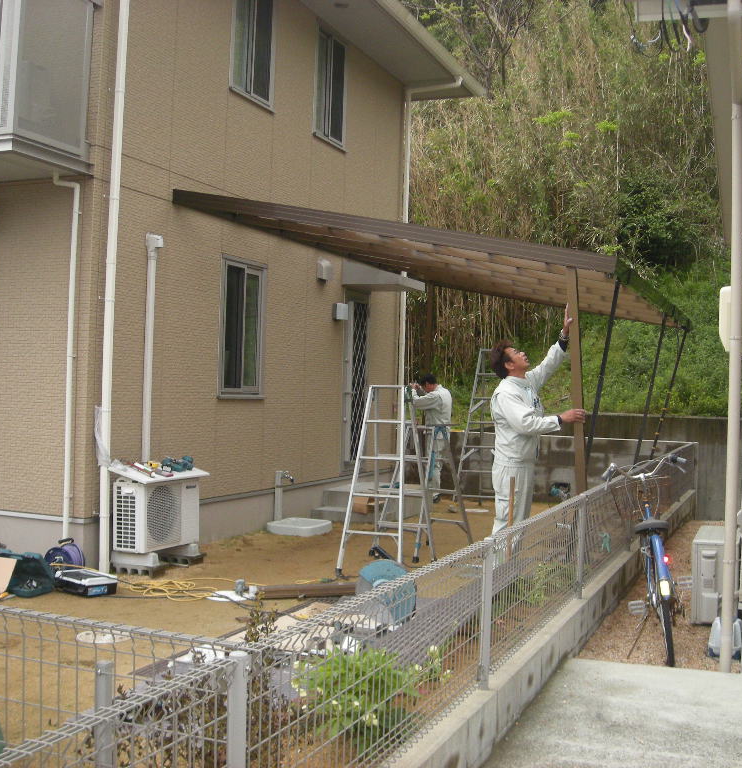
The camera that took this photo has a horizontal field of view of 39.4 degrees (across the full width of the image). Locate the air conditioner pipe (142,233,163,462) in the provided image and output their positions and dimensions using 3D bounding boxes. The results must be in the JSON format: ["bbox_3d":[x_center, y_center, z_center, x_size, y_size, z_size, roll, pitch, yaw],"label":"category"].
[{"bbox_3d":[-1.829,-0.220,8.681,0.090,2.100,0.110,1,-1,23],"label":"air conditioner pipe"}]

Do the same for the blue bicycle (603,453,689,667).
[{"bbox_3d":[1.670,1.001,6.097,0.550,1.040,1.780,-6,-2,11],"label":"blue bicycle"}]

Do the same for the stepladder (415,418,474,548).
[{"bbox_3d":[0.473,0.918,8.991,0.500,1.110,0.760,1,-1,32],"label":"stepladder"}]

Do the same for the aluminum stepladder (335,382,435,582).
[{"bbox_3d":[0.123,0.743,8.042,0.530,1.420,0.880,1,-1,21],"label":"aluminum stepladder"}]

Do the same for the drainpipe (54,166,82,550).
[{"bbox_3d":[-2.328,-0.123,7.938,0.160,3.000,0.150,1,-1,23],"label":"drainpipe"}]

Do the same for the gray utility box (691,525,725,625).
[{"bbox_3d":[2.404,1.322,7.120,0.290,0.540,0.800,1,-1,22],"label":"gray utility box"}]

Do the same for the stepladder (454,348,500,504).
[{"bbox_3d":[1.404,0.560,12.095,0.620,1.950,1.250,2,-1,19],"label":"stepladder"}]

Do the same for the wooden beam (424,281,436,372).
[{"bbox_3d":[0.750,0.071,13.784,0.090,2.850,0.090,1,-1,22],"label":"wooden beam"}]

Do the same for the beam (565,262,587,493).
[{"bbox_3d":[1.550,0.313,7.687,0.070,2.330,0.070,-2,-1,22],"label":"beam"}]

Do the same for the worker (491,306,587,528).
[{"bbox_3d":[1.247,0.438,7.796,0.680,2.050,0.500,2,-1,14],"label":"worker"}]

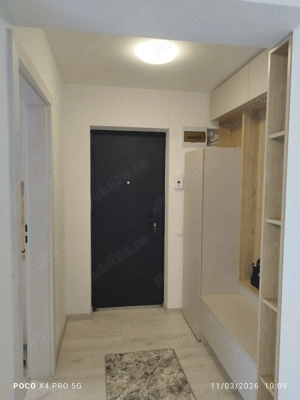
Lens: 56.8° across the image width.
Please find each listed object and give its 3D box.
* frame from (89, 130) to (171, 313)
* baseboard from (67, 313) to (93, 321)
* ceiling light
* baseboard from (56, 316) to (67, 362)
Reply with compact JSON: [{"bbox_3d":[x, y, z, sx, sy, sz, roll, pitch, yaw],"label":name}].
[{"bbox_3d":[-0.247,0.251,3.225,0.838,2.043,0.070,0,4,-10],"label":"frame"},{"bbox_3d":[-0.757,1.278,3.003,0.261,0.060,0.015,0,4,-10],"label":"baseboard"},{"bbox_3d":[0.049,-1.074,2.072,0.330,0.090,0.330,0,4,0],"label":"ceiling light"},{"bbox_3d":[-0.813,1.308,2.595,0.015,0.060,0.799,0,4,-10],"label":"baseboard"}]

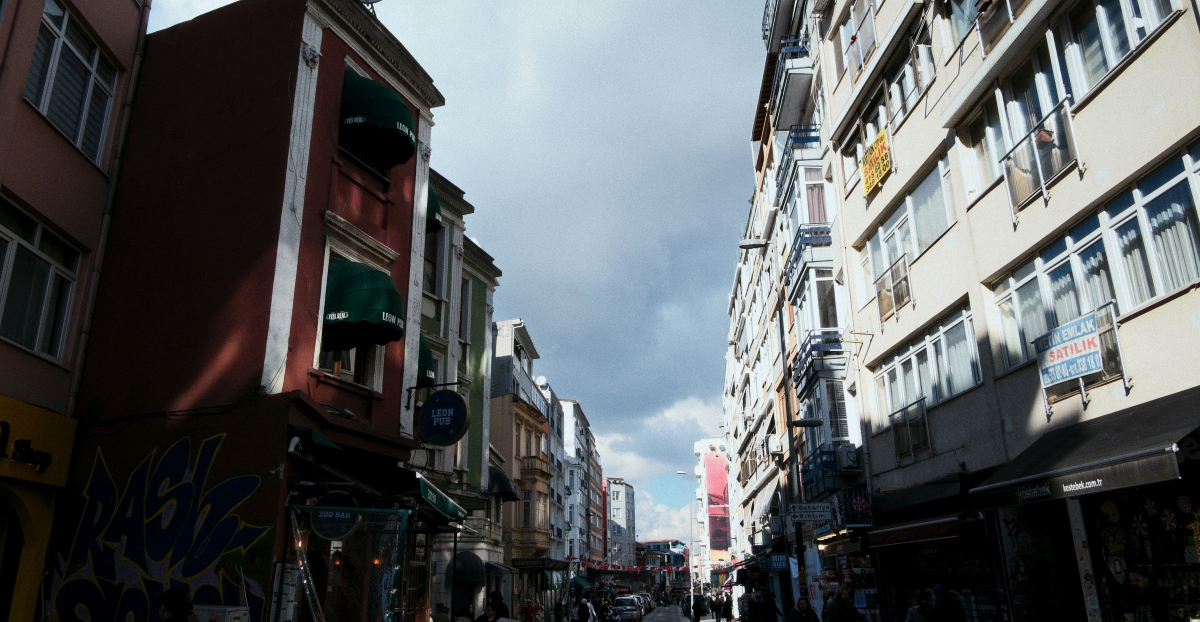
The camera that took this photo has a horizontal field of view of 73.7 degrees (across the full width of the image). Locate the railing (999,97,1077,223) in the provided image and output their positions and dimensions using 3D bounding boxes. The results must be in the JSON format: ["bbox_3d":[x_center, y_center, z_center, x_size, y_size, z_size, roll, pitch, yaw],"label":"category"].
[{"bbox_3d":[6.195,-2.068,11.260,0.150,1.060,1.760,0,-18,-2],"label":"railing"}]

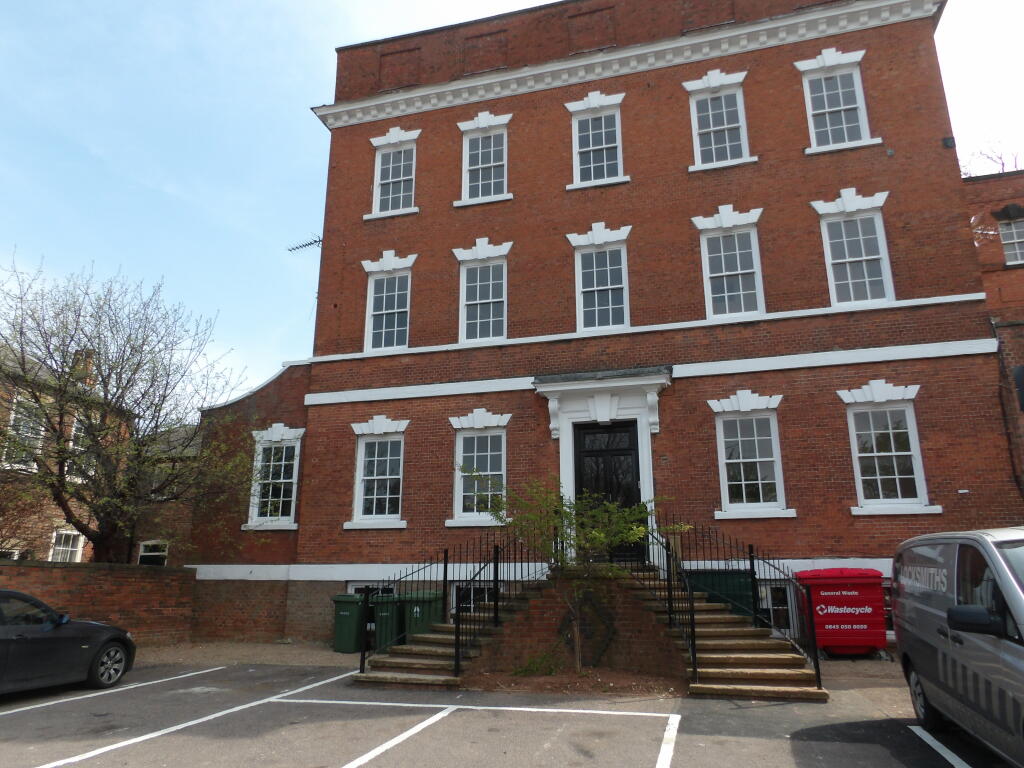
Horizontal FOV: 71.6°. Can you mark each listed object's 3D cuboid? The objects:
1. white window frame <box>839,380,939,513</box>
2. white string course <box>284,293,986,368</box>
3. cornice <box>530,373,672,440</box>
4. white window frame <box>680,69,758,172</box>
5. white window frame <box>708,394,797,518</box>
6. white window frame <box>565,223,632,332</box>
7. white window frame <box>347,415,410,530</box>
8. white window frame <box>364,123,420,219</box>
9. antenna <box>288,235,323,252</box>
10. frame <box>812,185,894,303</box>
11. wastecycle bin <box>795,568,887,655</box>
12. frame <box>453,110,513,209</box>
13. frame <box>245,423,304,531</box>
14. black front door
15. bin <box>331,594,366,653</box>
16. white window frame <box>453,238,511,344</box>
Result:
[{"bbox_3d":[7.443,1.220,14.088,1.583,2.693,0.200,-4,-16,15],"label":"white window frame"},{"bbox_3d":[1.688,-1.079,15.414,15.174,0.152,0.160,-4,-16,15],"label":"white string course"},{"bbox_3d":[1.863,0.389,14.784,2.952,1.382,0.400,-4,-16,15],"label":"cornice"},{"bbox_3d":[4.918,-6.343,16.898,1.557,2.649,0.200,-4,-16,15],"label":"white window frame"},{"bbox_3d":[4.655,1.358,13.927,1.479,2.530,0.200,-4,-16,15],"label":"white window frame"},{"bbox_3d":[2.082,-2.549,16.680,1.586,2.737,0.200,-4,-16,15],"label":"white window frame"},{"bbox_3d":[-3.006,1.964,15.995,1.518,2.549,0.200,-4,-16,15],"label":"white window frame"},{"bbox_3d":[-3.001,-5.381,18.028,1.507,2.559,0.200,-4,-16,15],"label":"white window frame"},{"bbox_3d":[-5.579,-3.710,19.168,1.150,0.320,0.320,-8,-17,27],"label":"antenna"},{"bbox_3d":[7.394,-2.979,15.255,1.605,2.741,0.200,-4,-16,15],"label":"frame"},{"bbox_3d":[5.832,4.113,12.684,1.280,1.470,1.000,-4,-16,15],"label":"wastecycle bin"},{"bbox_3d":[-0.738,-5.896,18.418,1.594,2.680,0.200,-4,-16,15],"label":"frame"},{"bbox_3d":[-5.609,2.188,16.855,1.503,2.541,0.200,-4,-16,15],"label":"frame"},{"bbox_3d":[2.106,2.320,15.497,1.415,3.017,0.150,-4,-16,15],"label":"black front door"},{"bbox_3d":[-3.309,5.004,14.823,0.580,1.070,0.730,-2,-15,5],"label":"bin"},{"bbox_3d":[-0.680,-2.201,16.470,1.508,2.584,0.200,-4,-16,15],"label":"white window frame"}]

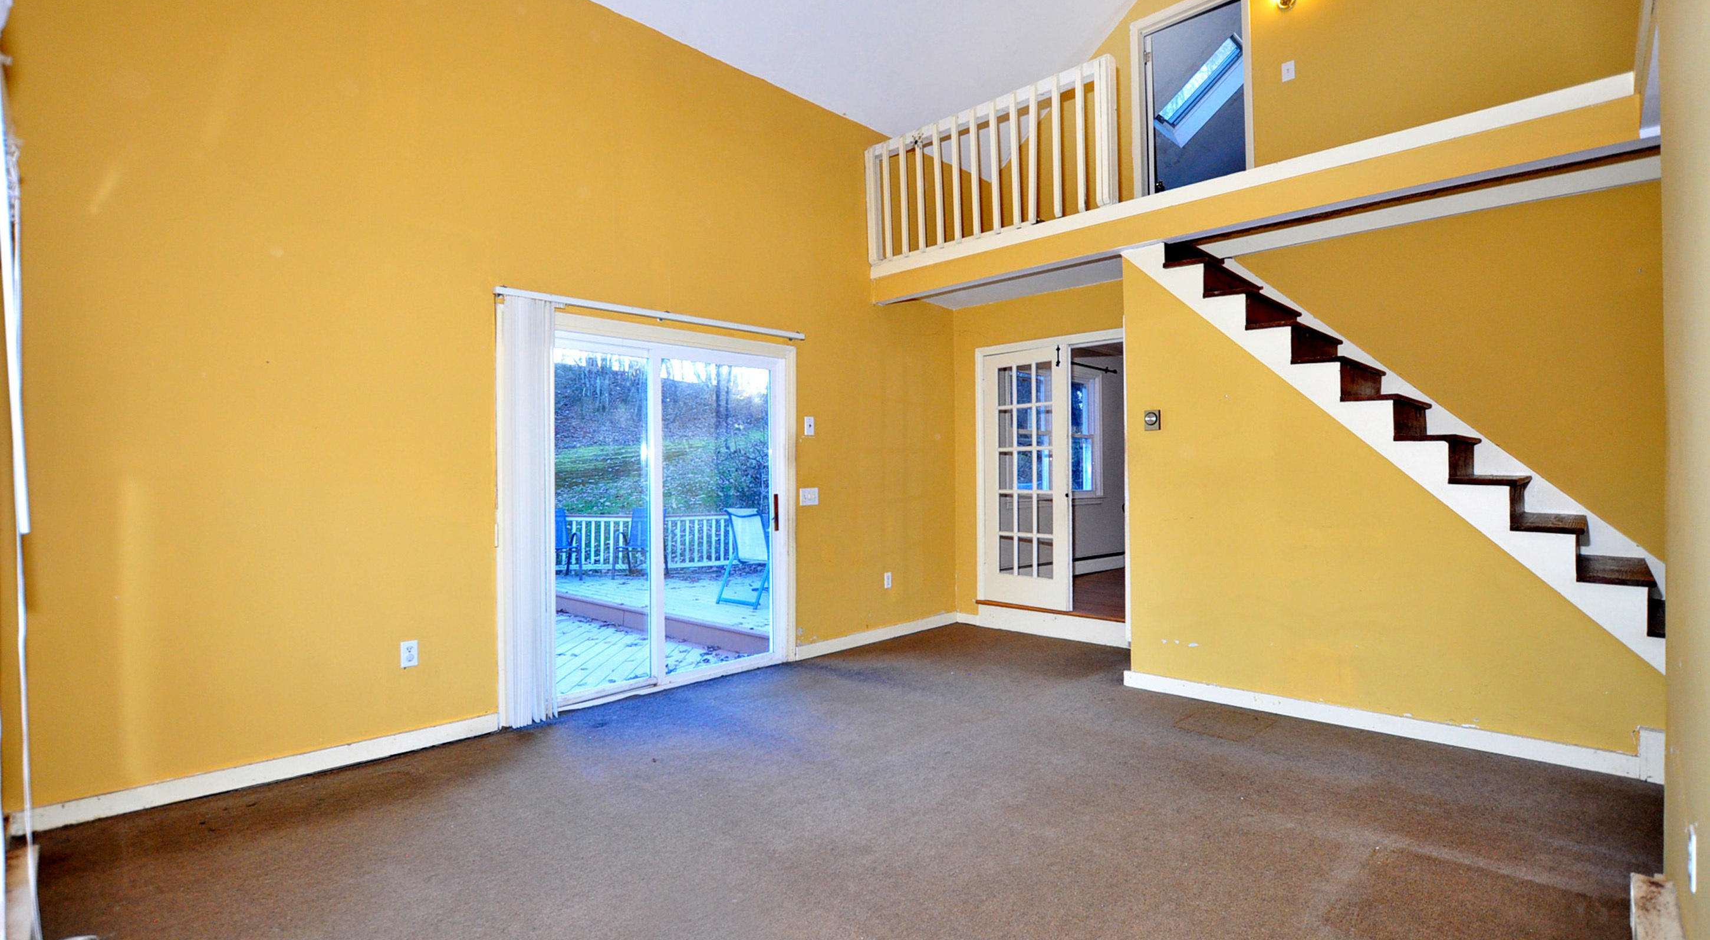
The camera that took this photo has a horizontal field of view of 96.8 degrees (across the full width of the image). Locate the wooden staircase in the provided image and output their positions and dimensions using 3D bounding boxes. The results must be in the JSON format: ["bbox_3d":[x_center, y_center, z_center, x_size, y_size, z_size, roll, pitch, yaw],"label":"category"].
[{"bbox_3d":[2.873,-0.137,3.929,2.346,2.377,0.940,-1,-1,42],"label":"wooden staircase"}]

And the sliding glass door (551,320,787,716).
[{"bbox_3d":[-1.106,0.259,4.518,1.726,2.015,0.114,0,-1,-45],"label":"sliding glass door"}]

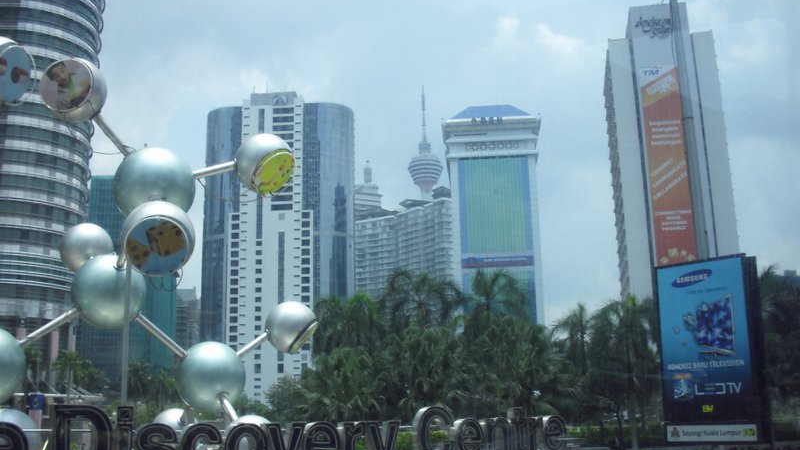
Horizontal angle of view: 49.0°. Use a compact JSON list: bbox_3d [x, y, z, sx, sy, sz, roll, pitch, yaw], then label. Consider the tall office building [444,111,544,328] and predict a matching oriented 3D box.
[{"bbox_3d":[32.458,17.536,291.323,32.596,108.915,22.000,-2,-14,3],"label":"tall office building"}]

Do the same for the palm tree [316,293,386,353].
[{"bbox_3d":[-2.837,8.983,51.270,4.265,10.319,4.265,-1,-14,0],"label":"palm tree"}]

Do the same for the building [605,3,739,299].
[{"bbox_3d":[64.426,0.712,210.511,24.448,101.243,30.000,-3,-14,8],"label":"building"}]

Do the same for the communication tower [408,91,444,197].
[{"bbox_3d":[35.600,11.875,1170.637,47.569,421.395,47.569,-1,-14,0],"label":"communication tower"}]

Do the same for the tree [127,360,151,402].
[{"bbox_3d":[-27.754,19.870,91.928,2.861,11.498,2.861,-1,-14,0],"label":"tree"}]

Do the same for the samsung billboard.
[{"bbox_3d":[6.710,2.726,19.000,0.475,3.895,2.137,13,-19,-40],"label":"samsung billboard"}]

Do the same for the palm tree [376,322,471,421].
[{"bbox_3d":[1.154,7.718,39.278,4.241,6.826,4.241,-1,-14,0],"label":"palm tree"}]

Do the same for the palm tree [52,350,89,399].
[{"bbox_3d":[-33.116,18.477,87.186,3.720,12.178,3.720,-1,-14,0],"label":"palm tree"}]

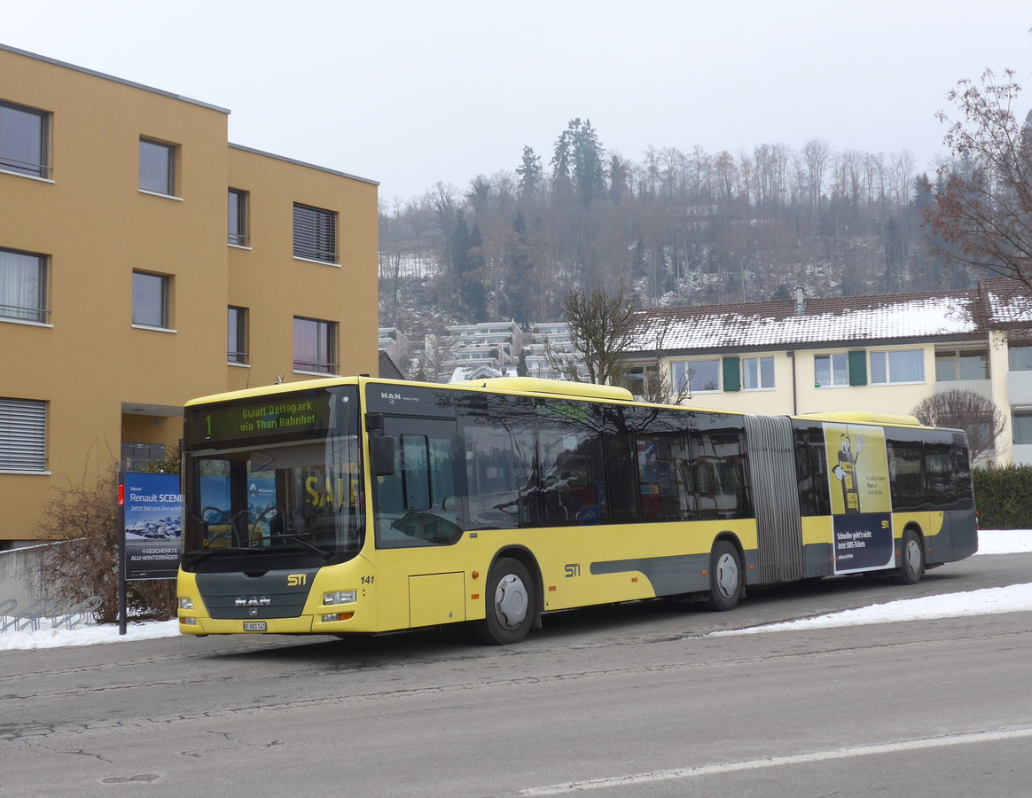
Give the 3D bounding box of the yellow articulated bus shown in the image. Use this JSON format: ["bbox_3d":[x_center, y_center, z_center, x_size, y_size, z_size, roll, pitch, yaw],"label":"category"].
[{"bbox_3d":[2.569,1.507,21.726,2.550,2.980,18.000,-7,-6,35],"label":"yellow articulated bus"}]

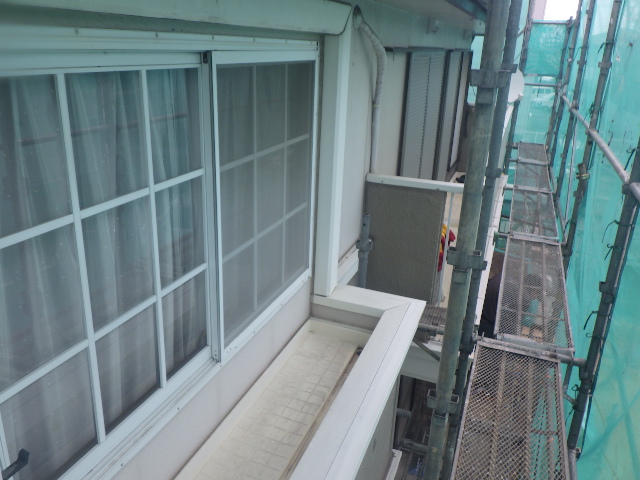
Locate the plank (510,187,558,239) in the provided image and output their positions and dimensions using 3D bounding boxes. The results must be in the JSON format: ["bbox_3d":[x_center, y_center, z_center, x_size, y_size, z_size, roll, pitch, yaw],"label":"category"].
[{"bbox_3d":[2.116,-0.271,5.149,0.402,0.045,1.780,10,22,19],"label":"plank"}]

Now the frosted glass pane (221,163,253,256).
[{"bbox_3d":[-0.294,-0.116,1.872,0.012,0.315,0.250,10,22,19],"label":"frosted glass pane"}]

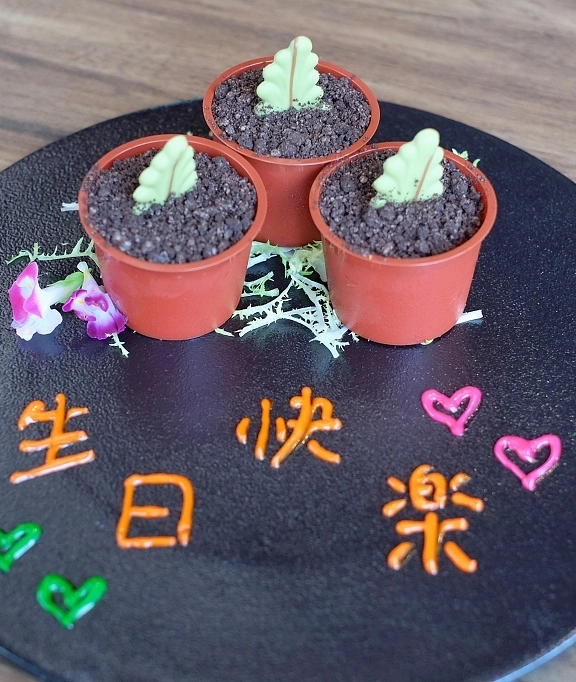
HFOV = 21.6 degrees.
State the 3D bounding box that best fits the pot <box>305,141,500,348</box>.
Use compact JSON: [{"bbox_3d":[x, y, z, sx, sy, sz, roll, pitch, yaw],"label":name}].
[{"bbox_3d":[0.044,-0.036,0.582,0.070,0.050,0.070,0,46,0],"label":"pot"}]

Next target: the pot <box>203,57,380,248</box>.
[{"bbox_3d":[0.000,-0.076,0.618,0.070,0.050,0.070,2,45,-3],"label":"pot"}]

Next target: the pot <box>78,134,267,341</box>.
[{"bbox_3d":[-0.044,-0.037,0.581,0.070,0.050,0.070,2,51,-3],"label":"pot"}]

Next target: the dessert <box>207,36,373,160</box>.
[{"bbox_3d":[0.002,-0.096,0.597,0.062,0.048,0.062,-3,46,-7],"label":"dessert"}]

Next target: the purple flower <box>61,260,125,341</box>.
[{"bbox_3d":[-0.075,-0.017,0.588,0.025,0.017,0.028,4,47,4],"label":"purple flower"}]

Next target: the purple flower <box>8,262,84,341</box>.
[{"bbox_3d":[-0.095,-0.018,0.587,0.030,0.020,0.023,-25,52,-21],"label":"purple flower"}]

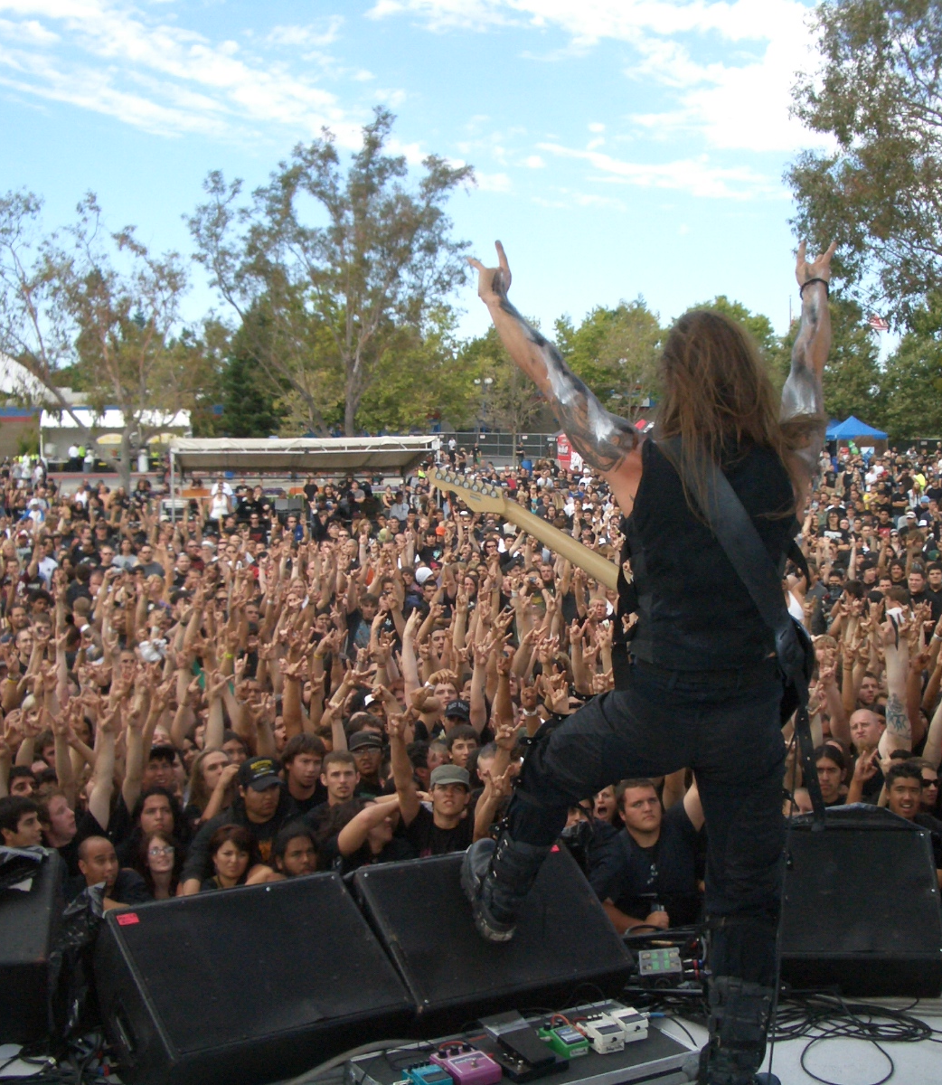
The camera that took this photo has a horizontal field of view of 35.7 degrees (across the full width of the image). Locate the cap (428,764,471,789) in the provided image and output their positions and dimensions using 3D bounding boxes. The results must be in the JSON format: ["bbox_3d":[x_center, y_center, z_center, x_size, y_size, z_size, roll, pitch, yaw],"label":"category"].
[{"bbox_3d":[-0.095,1.071,6.650,0.175,0.120,0.250,0,-3,-4],"label":"cap"}]

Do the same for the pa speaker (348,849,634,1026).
[{"bbox_3d":[0.059,1.040,3.834,0.610,0.370,0.445,-2,5,-26],"label":"pa speaker"}]

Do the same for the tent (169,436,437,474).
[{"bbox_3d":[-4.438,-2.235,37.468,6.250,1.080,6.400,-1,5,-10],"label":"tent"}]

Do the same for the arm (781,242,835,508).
[{"bbox_3d":[0.796,-0.396,3.450,0.130,0.630,0.220,0,-7,0],"label":"arm"}]

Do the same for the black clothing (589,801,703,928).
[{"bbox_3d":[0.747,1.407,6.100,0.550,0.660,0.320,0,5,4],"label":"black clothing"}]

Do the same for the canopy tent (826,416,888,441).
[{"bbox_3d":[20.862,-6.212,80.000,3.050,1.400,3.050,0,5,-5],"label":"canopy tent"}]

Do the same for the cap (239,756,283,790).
[{"bbox_3d":[-0.881,0.977,6.150,0.172,0.130,0.250,-2,10,-22],"label":"cap"}]

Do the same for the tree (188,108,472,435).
[{"bbox_3d":[-6.982,-12.072,72.000,13.400,18.000,12.500,0,5,-5],"label":"tree"}]

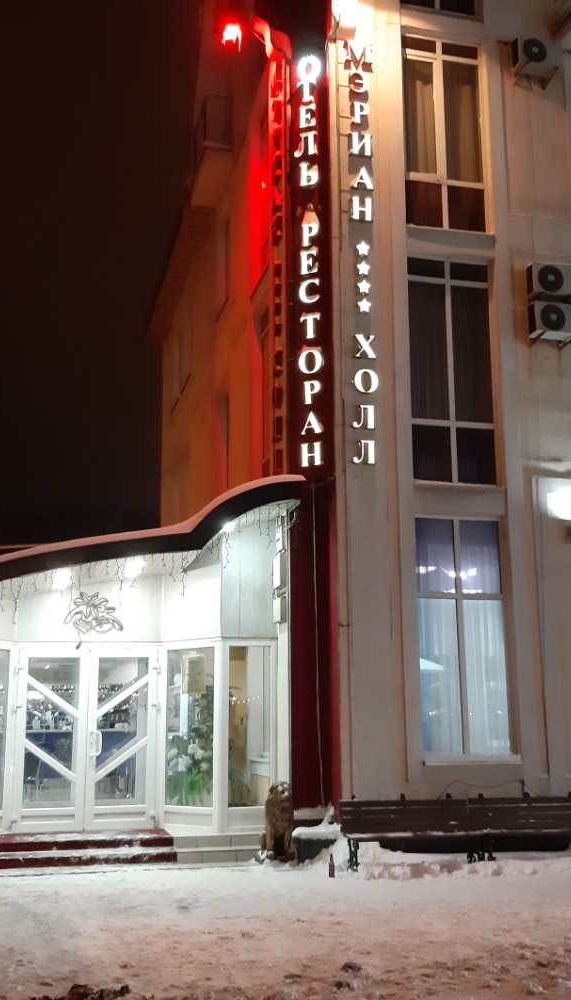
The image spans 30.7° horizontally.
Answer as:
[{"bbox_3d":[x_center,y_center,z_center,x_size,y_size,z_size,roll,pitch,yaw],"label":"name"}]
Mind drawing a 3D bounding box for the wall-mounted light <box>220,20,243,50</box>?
[{"bbox_3d":[-0.747,-6.449,14.430,0.310,0.370,0.260,-1,-12,5],"label":"wall-mounted light"}]

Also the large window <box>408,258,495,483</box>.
[{"bbox_3d":[2.225,-1.739,13.885,1.193,3.087,0.150,3,-12,-14],"label":"large window"}]

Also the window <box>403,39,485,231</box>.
[{"bbox_3d":[2.215,-5.140,14.564,1.205,2.890,0.150,3,-12,-14],"label":"window"}]

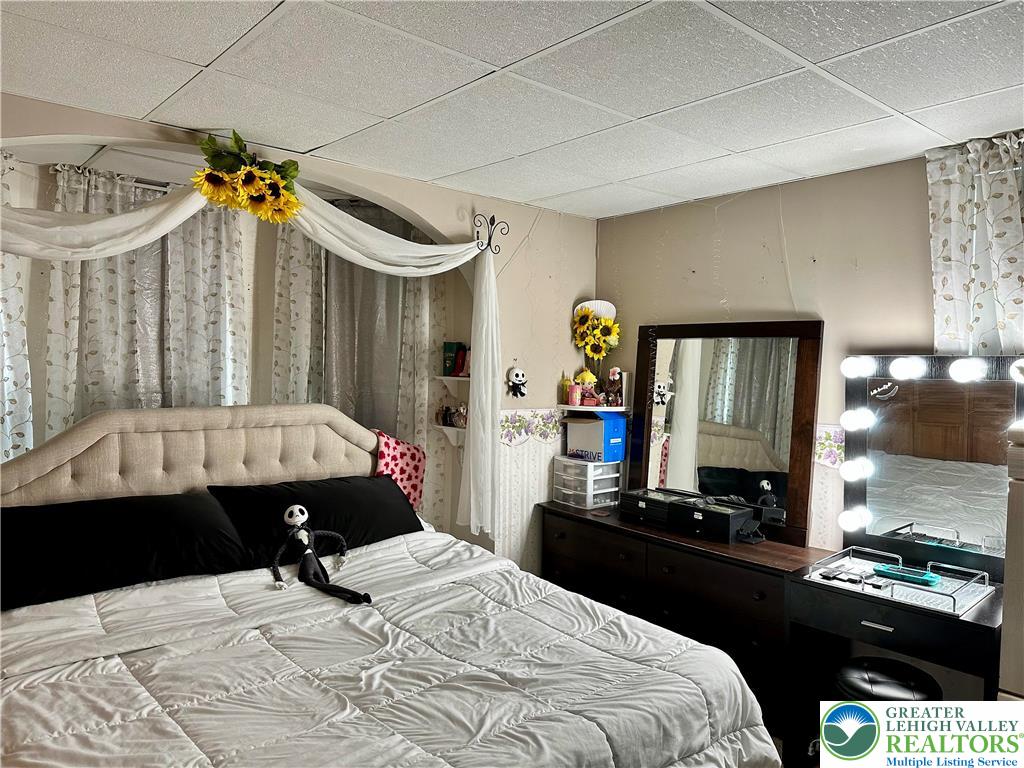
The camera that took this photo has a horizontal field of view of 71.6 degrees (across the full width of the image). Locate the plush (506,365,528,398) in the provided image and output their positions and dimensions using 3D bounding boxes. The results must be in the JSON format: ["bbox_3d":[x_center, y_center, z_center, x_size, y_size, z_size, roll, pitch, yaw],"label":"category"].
[{"bbox_3d":[0.038,-0.008,3.741,0.100,0.172,0.065,-1,3,-41],"label":"plush"}]

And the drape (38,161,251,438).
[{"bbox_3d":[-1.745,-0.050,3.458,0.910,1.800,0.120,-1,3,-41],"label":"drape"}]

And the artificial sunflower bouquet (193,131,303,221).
[{"bbox_3d":[-0.999,-0.769,2.724,0.365,0.295,0.170,-1,3,-41],"label":"artificial sunflower bouquet"}]

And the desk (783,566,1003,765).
[{"bbox_3d":[1.467,1.112,2.626,0.540,0.762,0.670,-1,3,-41],"label":"desk"}]

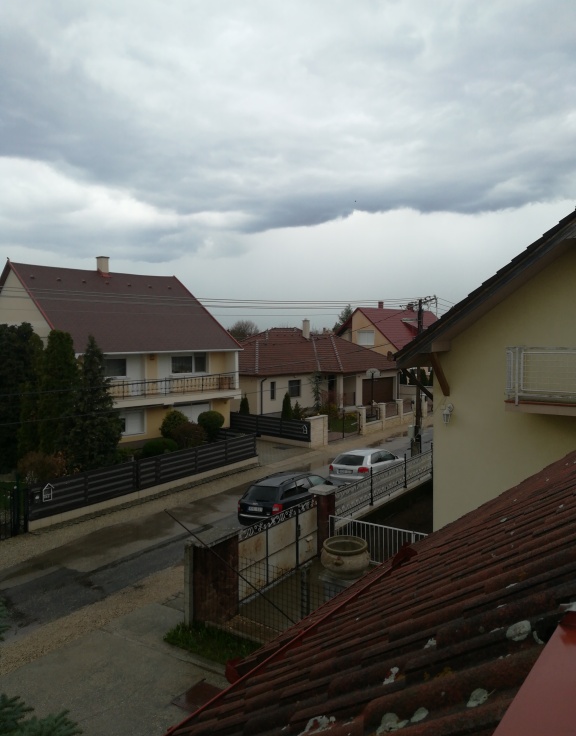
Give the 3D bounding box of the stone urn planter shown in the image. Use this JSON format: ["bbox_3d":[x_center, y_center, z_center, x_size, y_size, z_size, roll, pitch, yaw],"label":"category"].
[{"bbox_3d":[1.309,4.345,13.128,1.100,0.660,1.100,0,3,6],"label":"stone urn planter"}]

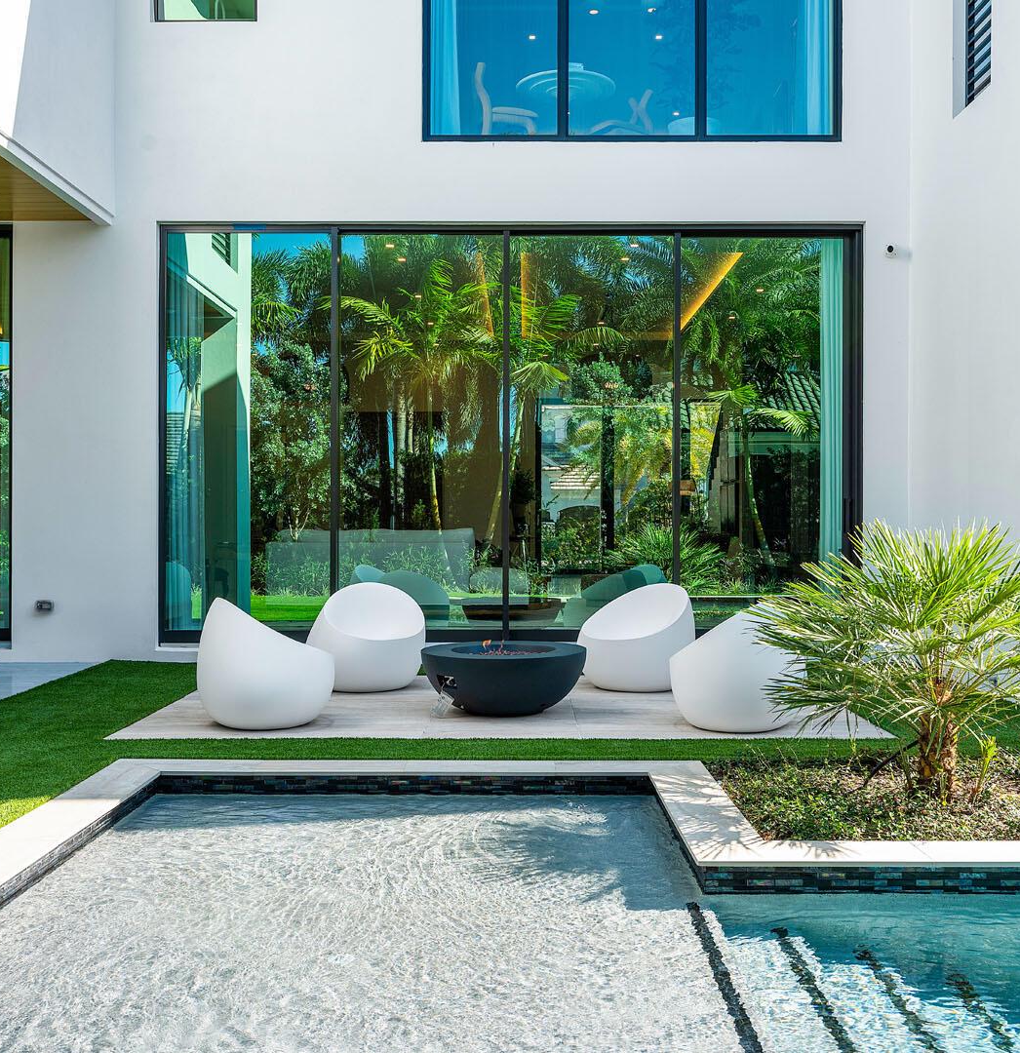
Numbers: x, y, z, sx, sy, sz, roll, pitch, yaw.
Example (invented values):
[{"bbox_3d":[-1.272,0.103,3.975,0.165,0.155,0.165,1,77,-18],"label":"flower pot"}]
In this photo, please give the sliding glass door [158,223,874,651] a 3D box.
[{"bbox_3d":[-0.011,-0.805,10.300,6.070,3.630,0.140,0,0,1],"label":"sliding glass door"}]

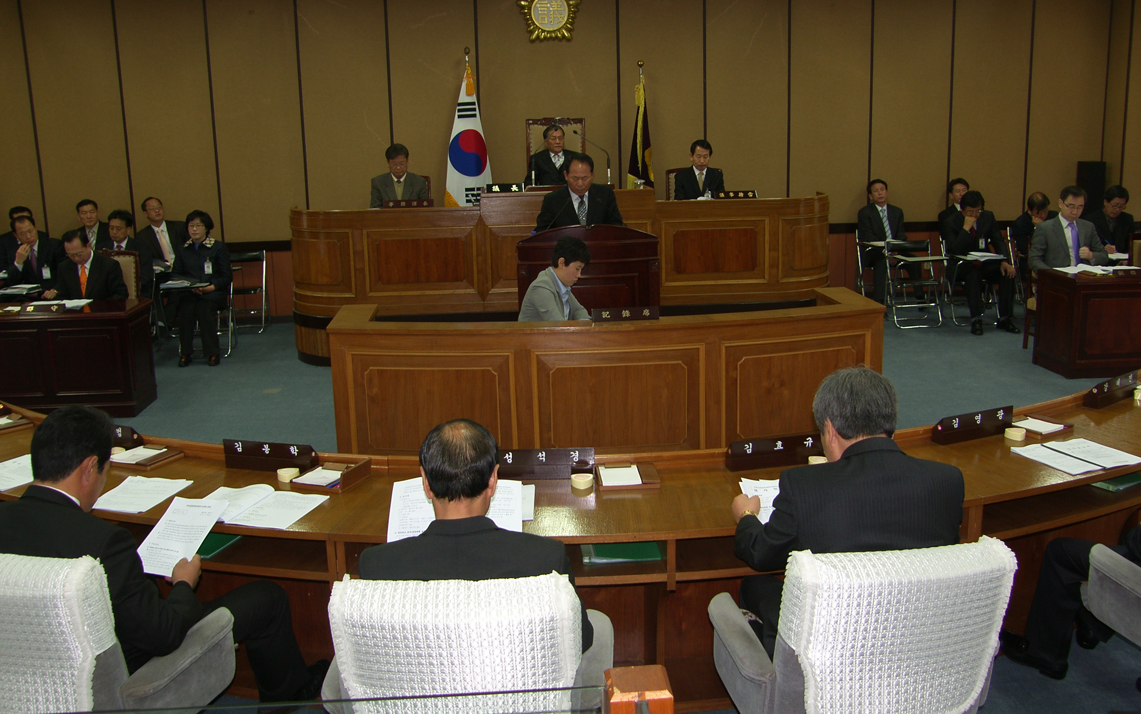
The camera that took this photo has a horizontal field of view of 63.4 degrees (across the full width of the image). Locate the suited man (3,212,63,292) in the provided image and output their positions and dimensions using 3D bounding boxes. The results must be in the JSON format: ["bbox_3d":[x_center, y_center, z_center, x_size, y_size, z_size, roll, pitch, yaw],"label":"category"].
[{"bbox_3d":[-4.442,-0.526,7.736,0.560,1.270,0.800,-6,14,-17],"label":"suited man"}]

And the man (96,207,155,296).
[{"bbox_3d":[-3.652,-0.558,7.555,0.520,1.280,0.750,-2,10,-4],"label":"man"}]

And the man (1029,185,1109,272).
[{"bbox_3d":[4.053,-0.695,7.393,0.620,1.330,0.800,-2,12,-1],"label":"man"}]

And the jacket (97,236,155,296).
[{"bbox_3d":[-3.660,-0.693,7.633,0.500,0.620,0.360,-2,10,-4],"label":"jacket"}]

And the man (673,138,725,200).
[{"bbox_3d":[1.145,-1.211,7.904,0.520,1.300,0.720,-2,10,-4],"label":"man"}]

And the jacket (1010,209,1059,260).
[{"bbox_3d":[4.571,-1.190,9.039,0.510,0.600,0.420,-1,12,1],"label":"jacket"}]

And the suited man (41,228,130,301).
[{"bbox_3d":[-3.545,-0.319,6.813,0.600,1.240,0.800,-4,14,-11],"label":"suited man"}]

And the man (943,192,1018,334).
[{"bbox_3d":[3.641,-0.891,8.418,0.600,1.250,0.800,-1,13,3],"label":"man"}]

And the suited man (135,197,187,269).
[{"bbox_3d":[-3.673,-0.760,8.476,0.540,1.370,0.820,-5,13,-14],"label":"suited man"}]

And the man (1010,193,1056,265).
[{"bbox_3d":[4.543,-1.001,8.974,0.540,1.230,0.820,-1,12,1],"label":"man"}]

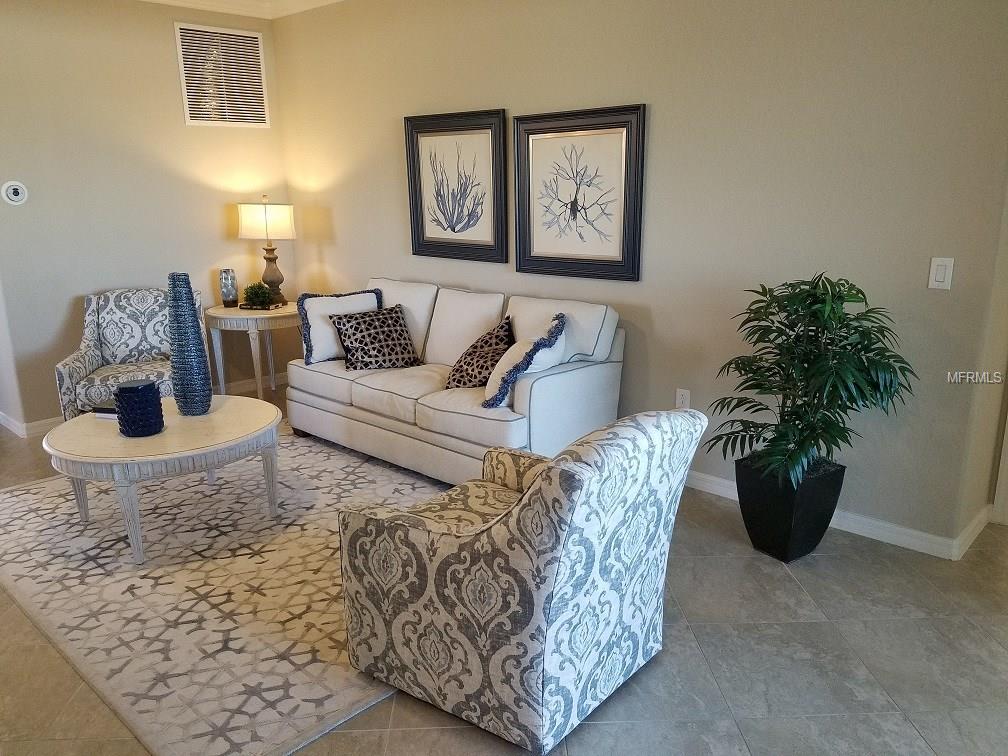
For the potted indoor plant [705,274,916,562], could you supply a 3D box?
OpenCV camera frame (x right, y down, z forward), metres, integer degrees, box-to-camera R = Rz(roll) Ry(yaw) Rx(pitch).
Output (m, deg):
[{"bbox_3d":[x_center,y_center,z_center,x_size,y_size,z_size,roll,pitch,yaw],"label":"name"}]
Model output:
[{"bbox_3d":[1.230,0.174,3.120,0.770,1.204,0.724,12,19,42],"label":"potted indoor plant"}]

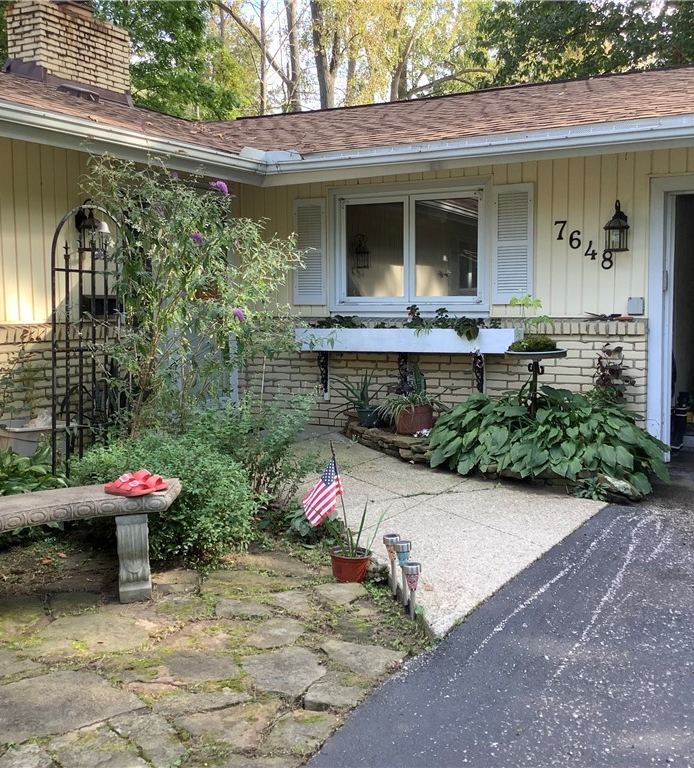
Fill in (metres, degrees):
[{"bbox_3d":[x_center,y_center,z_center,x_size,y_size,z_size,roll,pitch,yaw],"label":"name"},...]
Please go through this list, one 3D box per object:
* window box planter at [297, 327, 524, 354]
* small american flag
[{"bbox_3d":[0.484,-0.379,7.965,2.080,0.200,0.235,2,6,29],"label":"window box planter"},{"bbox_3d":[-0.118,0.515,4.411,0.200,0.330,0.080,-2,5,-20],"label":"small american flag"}]

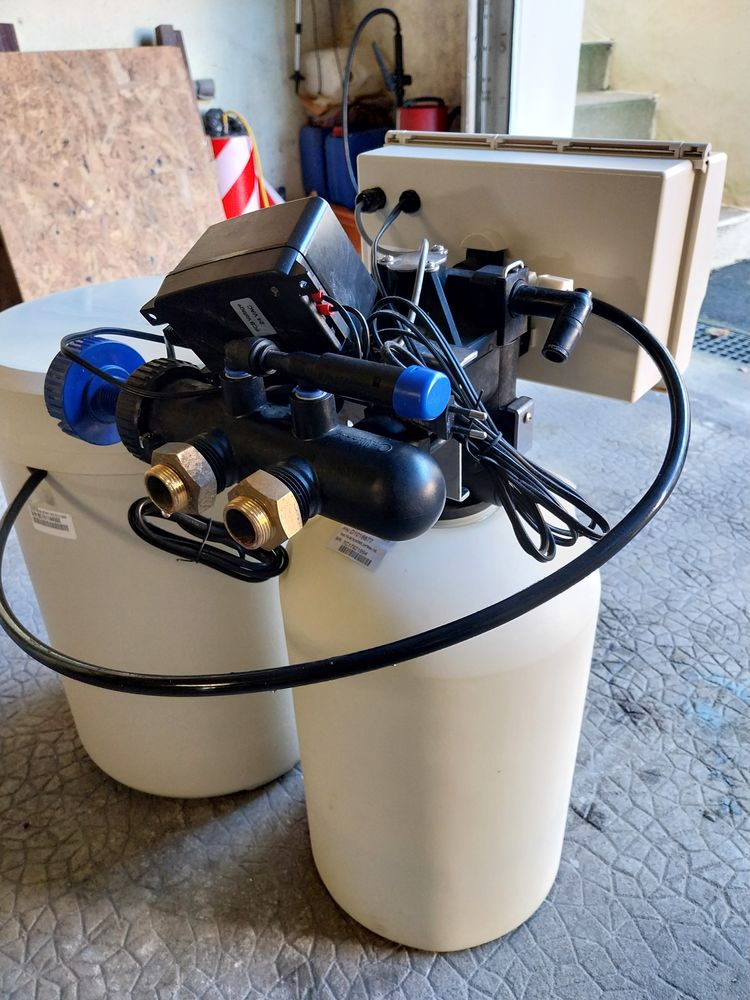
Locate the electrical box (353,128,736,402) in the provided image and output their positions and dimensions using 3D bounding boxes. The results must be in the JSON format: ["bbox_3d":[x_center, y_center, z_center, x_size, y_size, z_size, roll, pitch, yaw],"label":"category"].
[{"bbox_3d":[0.111,-0.186,0.580,0.251,0.165,0.089,22,40,34],"label":"electrical box"}]

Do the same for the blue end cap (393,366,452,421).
[{"bbox_3d":[0.022,-0.051,0.363,0.018,0.025,0.025,22,39,34],"label":"blue end cap"}]

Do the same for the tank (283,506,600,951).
[{"bbox_3d":[0.055,0.165,0.675,0.257,0.435,0.257,-2,32,1],"label":"tank"}]

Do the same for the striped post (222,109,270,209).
[{"bbox_3d":[-0.418,-1.014,2.516,0.140,0.534,0.140,-7,32,-7],"label":"striped post"}]

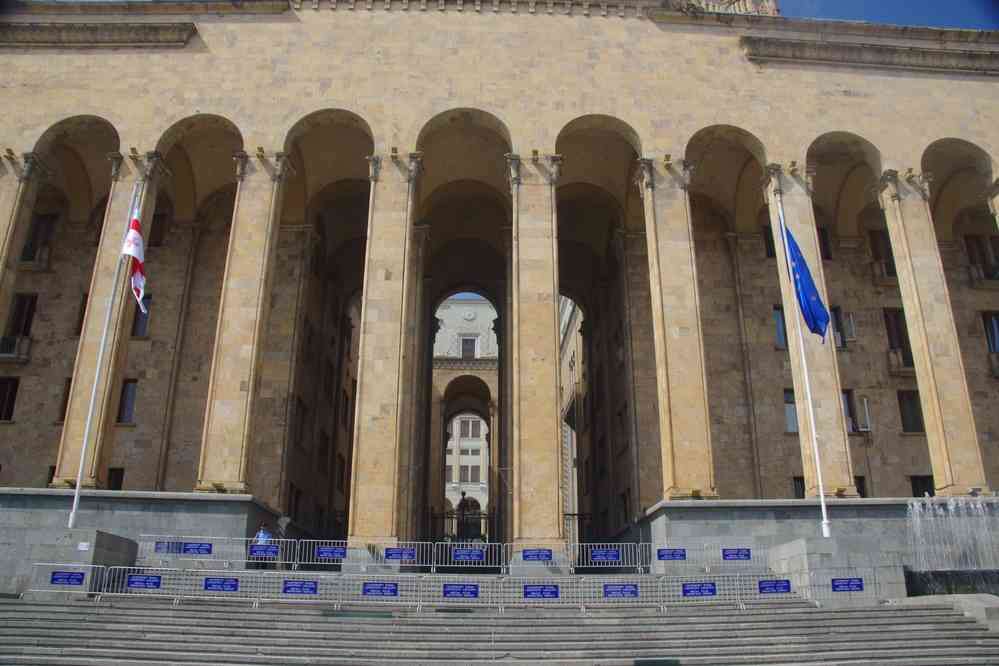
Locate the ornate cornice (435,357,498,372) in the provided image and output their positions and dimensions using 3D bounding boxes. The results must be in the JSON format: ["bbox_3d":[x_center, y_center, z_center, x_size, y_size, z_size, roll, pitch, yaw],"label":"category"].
[{"bbox_3d":[-2.986,2.873,65.959,7.000,1.400,0.900,1,-19,-1],"label":"ornate cornice"}]

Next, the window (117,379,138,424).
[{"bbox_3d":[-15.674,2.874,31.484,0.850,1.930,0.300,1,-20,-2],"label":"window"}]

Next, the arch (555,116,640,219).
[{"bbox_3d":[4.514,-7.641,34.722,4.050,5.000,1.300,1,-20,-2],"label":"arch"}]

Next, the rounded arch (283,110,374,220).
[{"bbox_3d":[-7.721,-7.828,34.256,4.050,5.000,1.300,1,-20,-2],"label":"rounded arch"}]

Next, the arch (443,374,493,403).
[{"bbox_3d":[-2.686,4.670,63.277,4.033,2.295,1.200,1,-20,-2],"label":"arch"}]

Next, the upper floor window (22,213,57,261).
[{"bbox_3d":[-20.770,-4.311,33.836,1.250,2.450,0.400,1,-20,-2],"label":"upper floor window"}]

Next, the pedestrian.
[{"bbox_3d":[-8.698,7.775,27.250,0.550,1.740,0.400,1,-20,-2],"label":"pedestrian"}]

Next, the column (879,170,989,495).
[{"bbox_3d":[17.988,-0.318,31.547,1.950,14.150,1.250,1,-19,-1],"label":"column"}]

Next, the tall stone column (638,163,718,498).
[{"bbox_3d":[7.342,-0.568,31.342,1.950,14.650,1.250,1,-19,-1],"label":"tall stone column"}]

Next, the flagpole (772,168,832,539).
[{"bbox_3d":[10.957,0.563,27.127,0.250,13.400,0.250,1,-20,-2],"label":"flagpole"}]

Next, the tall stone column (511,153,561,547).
[{"bbox_3d":[1.344,0.112,27.651,1.850,14.900,1.200,1,-20,-2],"label":"tall stone column"}]

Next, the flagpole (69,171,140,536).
[{"bbox_3d":[-14.319,0.306,27.307,0.200,13.300,0.200,1,-19,-1],"label":"flagpole"}]

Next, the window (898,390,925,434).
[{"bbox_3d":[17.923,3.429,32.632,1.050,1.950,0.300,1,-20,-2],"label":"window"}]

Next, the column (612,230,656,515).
[{"bbox_3d":[7.092,1.682,37.464,1.900,14.750,1.200,1,-19,-1],"label":"column"}]

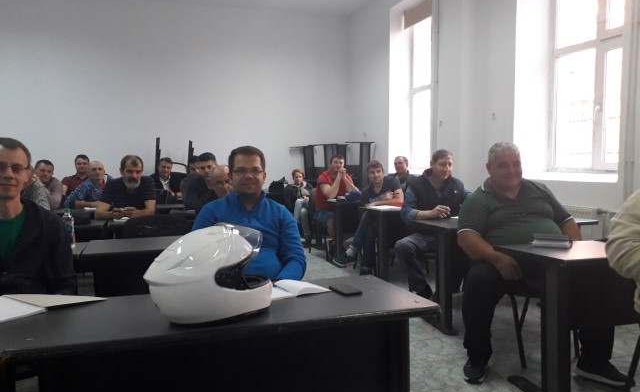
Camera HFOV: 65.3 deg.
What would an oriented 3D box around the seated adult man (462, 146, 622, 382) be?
[{"bbox_3d":[1.201,0.353,2.893,0.800,1.290,0.750,0,3,0],"label":"seated adult man"}]

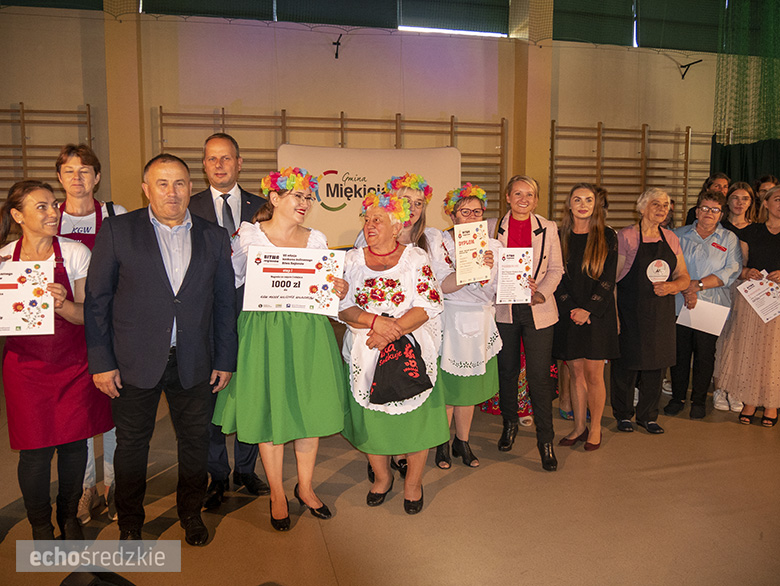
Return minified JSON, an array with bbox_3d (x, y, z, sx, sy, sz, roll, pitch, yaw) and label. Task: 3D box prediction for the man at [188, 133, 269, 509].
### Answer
[{"bbox_3d":[-0.841,0.130,3.249,0.540,1.858,0.360,-2,7,-16],"label":"man"}]

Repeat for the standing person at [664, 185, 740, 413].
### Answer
[{"bbox_3d":[2.306,0.069,4.659,0.530,1.631,0.360,3,8,22],"label":"standing person"}]

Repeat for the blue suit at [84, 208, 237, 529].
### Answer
[{"bbox_3d":[-1.038,0.355,2.854,0.640,1.461,0.340,-3,8,-24],"label":"blue suit"}]

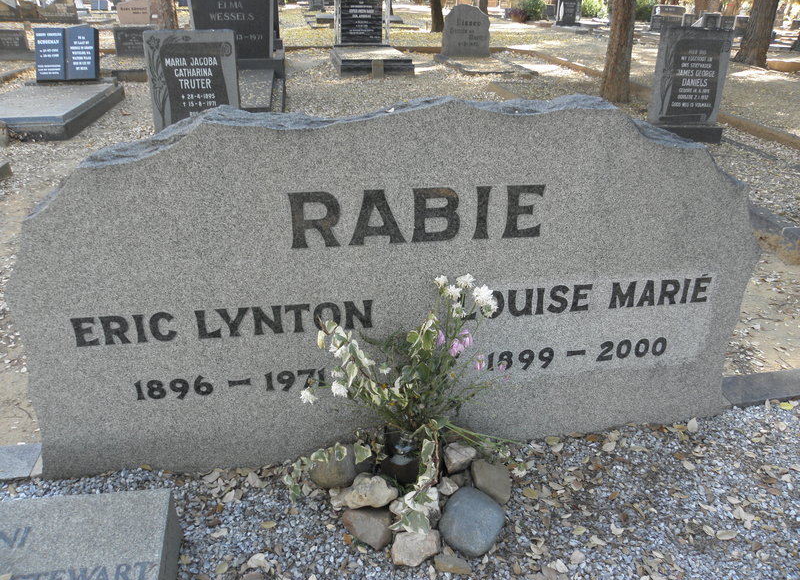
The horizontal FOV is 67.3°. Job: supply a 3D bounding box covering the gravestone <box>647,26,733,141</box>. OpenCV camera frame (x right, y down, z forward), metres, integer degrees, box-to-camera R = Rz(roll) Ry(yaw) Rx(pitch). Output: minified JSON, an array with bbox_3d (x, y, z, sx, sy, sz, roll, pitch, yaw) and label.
[{"bbox_3d":[2.312,-1.641,4.800,0.600,0.860,0.220,-1,22,-3],"label":"gravestone"}]

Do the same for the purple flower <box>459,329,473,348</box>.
[{"bbox_3d":[0.166,0.123,1.525,0.035,0.042,0.030,0,26,0],"label":"purple flower"}]

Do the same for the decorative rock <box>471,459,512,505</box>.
[{"bbox_3d":[0.241,0.506,1.586,0.103,0.093,0.122,0,27,0],"label":"decorative rock"}]

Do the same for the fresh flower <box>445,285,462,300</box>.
[{"bbox_3d":[0.132,0.006,1.485,0.043,0.036,0.036,0,26,0],"label":"fresh flower"}]

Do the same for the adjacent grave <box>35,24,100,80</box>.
[{"bbox_3d":[-3.635,-2.578,6.550,0.640,0.580,0.160,-4,12,-9],"label":"adjacent grave"}]

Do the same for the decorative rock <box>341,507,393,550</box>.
[{"bbox_3d":[-0.078,0.576,1.447,0.120,0.088,0.105,0,27,0],"label":"decorative rock"}]

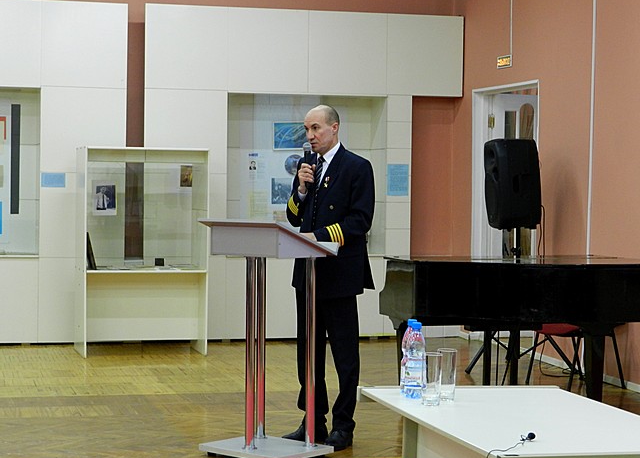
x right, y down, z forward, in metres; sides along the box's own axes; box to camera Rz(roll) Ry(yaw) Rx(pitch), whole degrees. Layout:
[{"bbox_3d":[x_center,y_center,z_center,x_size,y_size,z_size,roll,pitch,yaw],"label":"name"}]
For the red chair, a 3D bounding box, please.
[{"bbox_3d":[1.751,0.670,9.562,0.580,0.820,0.500,0,2,-31],"label":"red chair"}]

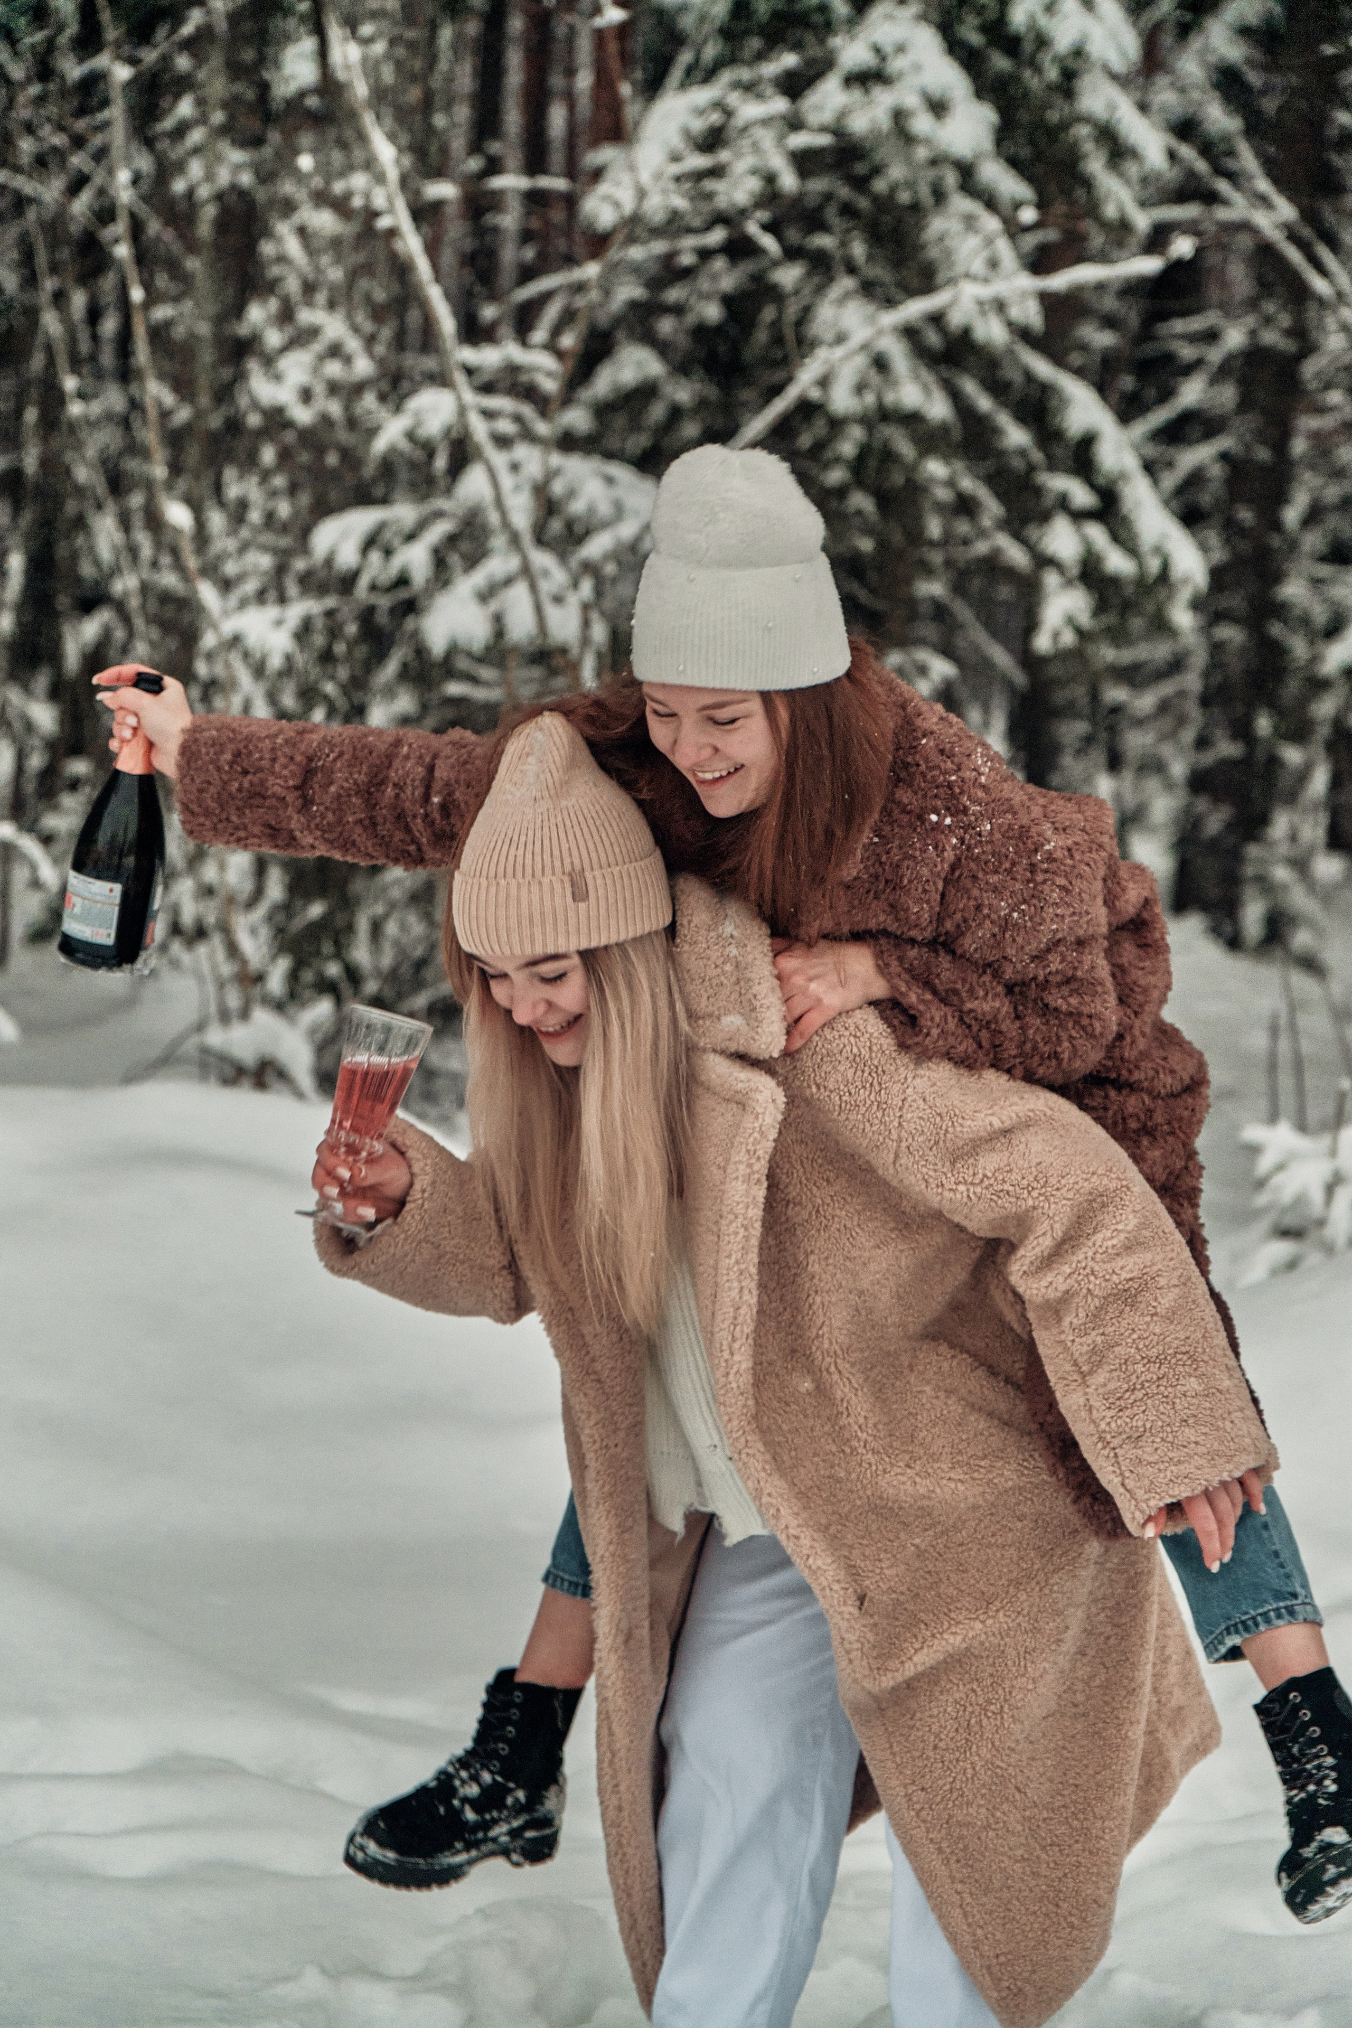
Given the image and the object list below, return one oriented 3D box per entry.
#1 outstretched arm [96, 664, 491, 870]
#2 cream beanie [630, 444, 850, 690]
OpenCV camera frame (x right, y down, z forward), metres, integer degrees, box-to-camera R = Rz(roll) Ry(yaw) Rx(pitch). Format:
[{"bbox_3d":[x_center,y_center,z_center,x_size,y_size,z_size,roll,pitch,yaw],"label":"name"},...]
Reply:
[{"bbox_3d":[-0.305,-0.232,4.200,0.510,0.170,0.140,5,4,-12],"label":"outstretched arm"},{"bbox_3d":[0.062,-0.428,4.200,0.195,0.210,0.220,5,14,36],"label":"cream beanie"}]

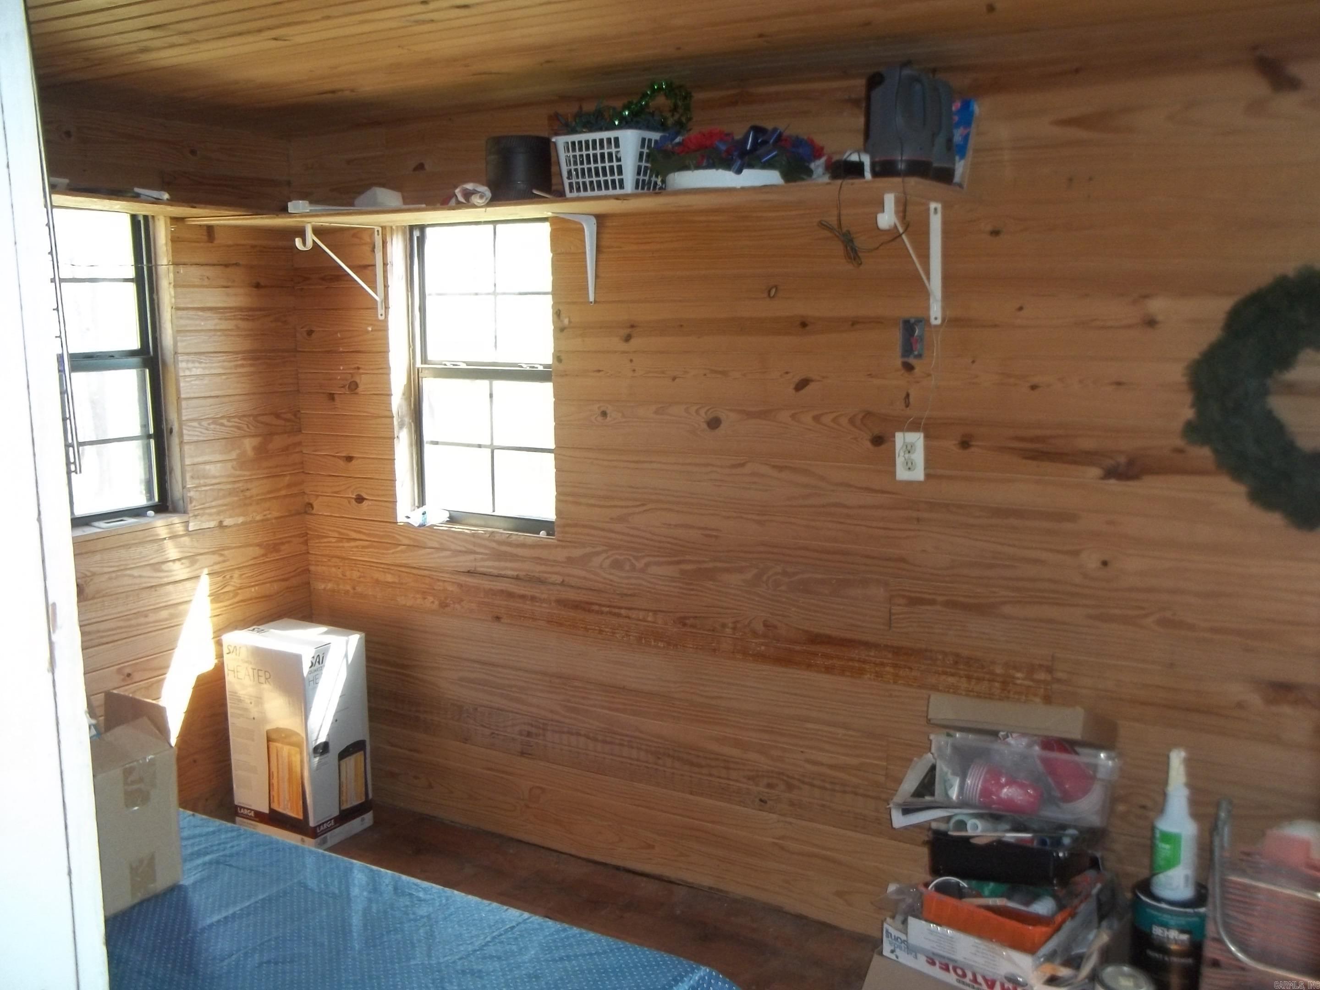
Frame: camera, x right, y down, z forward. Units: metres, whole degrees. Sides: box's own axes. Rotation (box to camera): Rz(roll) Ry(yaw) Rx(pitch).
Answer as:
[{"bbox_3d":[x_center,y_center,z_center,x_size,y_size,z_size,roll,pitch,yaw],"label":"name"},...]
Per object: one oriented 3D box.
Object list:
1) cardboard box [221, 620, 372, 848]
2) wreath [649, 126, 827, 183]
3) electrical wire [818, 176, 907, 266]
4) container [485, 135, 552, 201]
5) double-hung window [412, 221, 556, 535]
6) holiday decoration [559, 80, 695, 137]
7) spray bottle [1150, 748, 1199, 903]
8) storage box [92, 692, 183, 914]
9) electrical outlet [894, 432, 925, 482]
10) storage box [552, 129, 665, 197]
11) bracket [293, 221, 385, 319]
[{"bbox_3d":[-1.087,0.716,3.798,0.336,0.597,0.245,5,10,31],"label":"cardboard box"},{"bbox_3d":[0.176,-0.744,2.809,0.410,0.142,0.290,5,10,31],"label":"wreath"},{"bbox_3d":[0.405,-0.547,2.516,0.195,0.180,0.060,5,10,31],"label":"electrical wire"},{"bbox_3d":[-0.346,-0.797,3.112,0.163,0.160,0.163,0,9,0],"label":"container"},{"bbox_3d":[-0.487,-0.347,3.695,0.605,0.910,0.070,5,10,31],"label":"double-hung window"},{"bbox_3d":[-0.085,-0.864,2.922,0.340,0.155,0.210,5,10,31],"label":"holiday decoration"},{"bbox_3d":[0.825,0.523,2.023,0.066,0.250,0.078,3,9,23],"label":"spray bottle"},{"bbox_3d":[-0.825,0.450,1.860,0.163,0.272,0.132,5,10,31],"label":"storage box"},{"bbox_3d":[0.582,-0.089,2.938,0.070,0.114,0.010,5,10,31],"label":"electrical outlet"},{"bbox_3d":[-0.088,-0.762,2.946,0.222,0.138,0.245,6,10,35],"label":"storage box"},{"bbox_3d":[-0.912,-0.636,3.586,0.030,0.268,0.325,5,10,31],"label":"bracket"}]

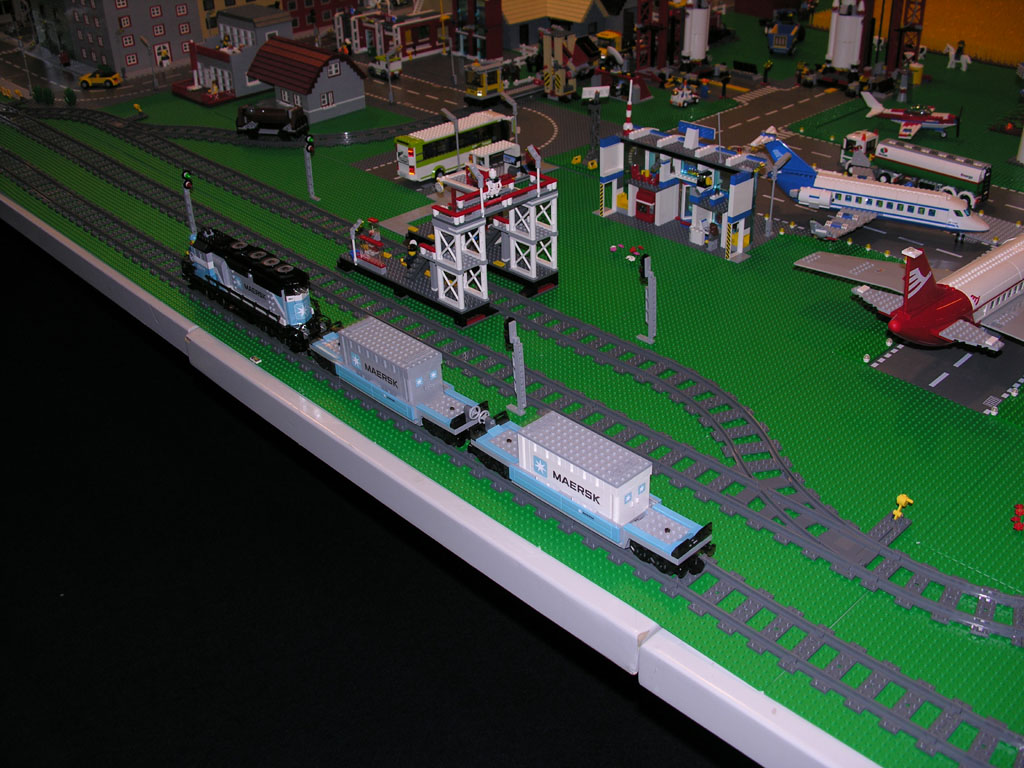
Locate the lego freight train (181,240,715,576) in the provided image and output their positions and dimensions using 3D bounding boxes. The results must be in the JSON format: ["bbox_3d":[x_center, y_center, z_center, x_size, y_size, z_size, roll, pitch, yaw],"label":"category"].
[{"bbox_3d":[-0.154,-0.034,1.218,0.064,0.094,0.965,-28,40,-35],"label":"lego freight train"}]

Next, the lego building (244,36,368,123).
[{"bbox_3d":[-0.440,-0.662,2.228,0.165,0.135,0.244,-28,40,-35],"label":"lego building"}]

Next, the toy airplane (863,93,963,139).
[{"bbox_3d":[0.754,-0.509,1.965,0.197,0.080,0.215,10,34,19],"label":"toy airplane"}]

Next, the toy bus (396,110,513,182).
[{"bbox_3d":[-0.096,-0.434,1.883,0.232,0.078,0.055,-28,40,-35],"label":"toy bus"}]

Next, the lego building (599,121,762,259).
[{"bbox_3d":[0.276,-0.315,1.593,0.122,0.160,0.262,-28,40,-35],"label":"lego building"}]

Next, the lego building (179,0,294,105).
[{"bbox_3d":[-0.650,-0.765,2.378,0.250,0.176,0.205,-28,40,-35],"label":"lego building"}]

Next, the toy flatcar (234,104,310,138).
[{"bbox_3d":[-0.479,-0.525,2.069,0.145,0.060,0.052,6,33,14],"label":"toy flatcar"}]

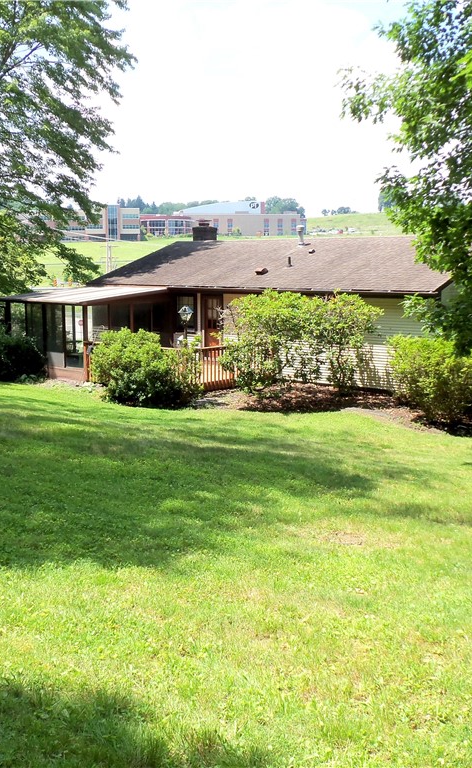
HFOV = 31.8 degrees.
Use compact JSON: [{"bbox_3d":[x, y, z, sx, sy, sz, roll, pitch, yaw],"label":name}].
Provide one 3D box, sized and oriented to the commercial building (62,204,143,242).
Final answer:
[{"bbox_3d":[-53.518,-63.342,329.902,32.645,14.410,20.000,0,8,0],"label":"commercial building"}]

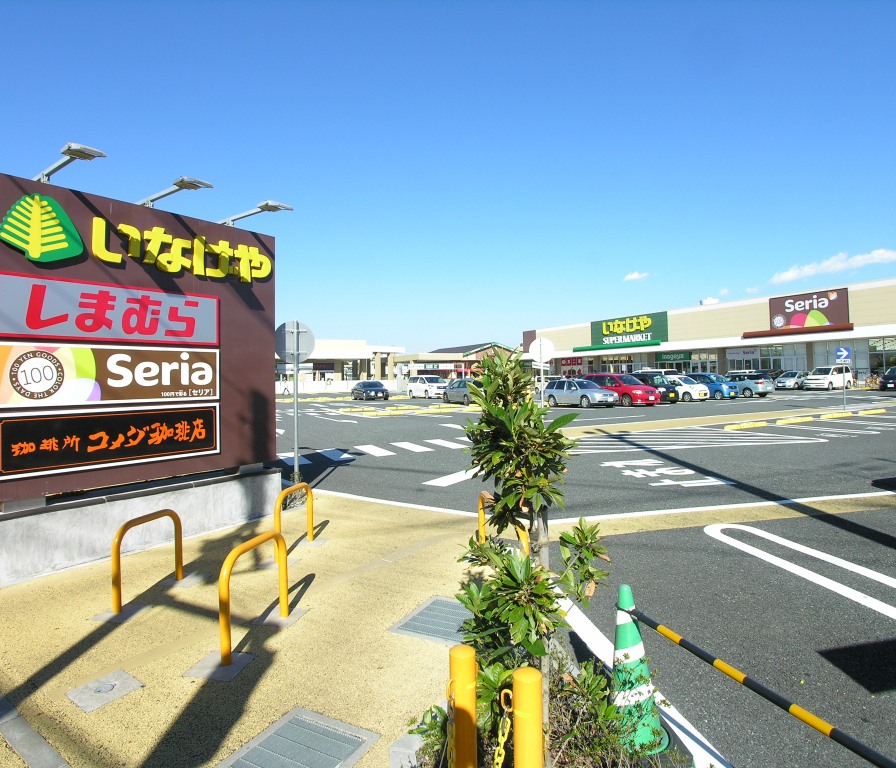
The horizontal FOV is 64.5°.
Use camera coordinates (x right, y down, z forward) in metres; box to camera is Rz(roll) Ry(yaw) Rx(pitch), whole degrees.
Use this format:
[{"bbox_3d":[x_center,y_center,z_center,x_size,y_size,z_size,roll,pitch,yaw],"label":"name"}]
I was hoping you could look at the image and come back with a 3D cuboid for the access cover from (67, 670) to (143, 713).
[{"bbox_3d":[-1.778,1.591,3.680,0.300,0.030,0.330,0,1,33],"label":"access cover"}]

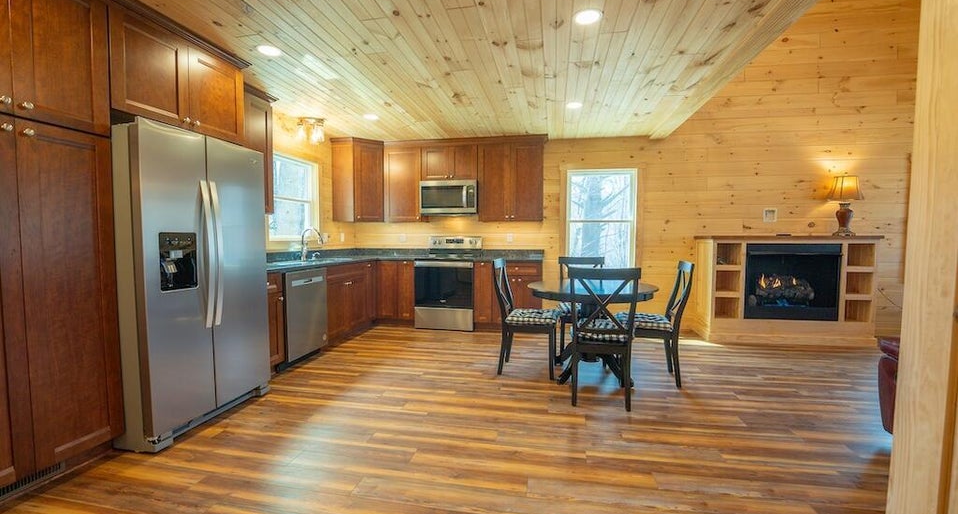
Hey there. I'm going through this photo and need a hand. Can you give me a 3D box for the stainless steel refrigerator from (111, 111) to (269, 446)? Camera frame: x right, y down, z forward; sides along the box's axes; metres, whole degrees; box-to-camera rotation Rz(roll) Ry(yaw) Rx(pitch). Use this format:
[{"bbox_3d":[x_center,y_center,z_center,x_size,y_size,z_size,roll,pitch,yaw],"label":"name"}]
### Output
[{"bbox_3d":[-2.041,0.151,2.490,0.799,1.801,0.873,1,3,11],"label":"stainless steel refrigerator"}]

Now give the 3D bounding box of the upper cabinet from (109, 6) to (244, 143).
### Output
[{"bbox_3d":[-2.117,-1.057,2.377,0.602,0.525,0.890,1,3,10],"label":"upper cabinet"}]

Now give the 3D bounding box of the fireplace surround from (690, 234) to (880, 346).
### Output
[{"bbox_3d":[3.505,0.363,4.341,1.690,1.199,0.488,1,3,11],"label":"fireplace surround"}]

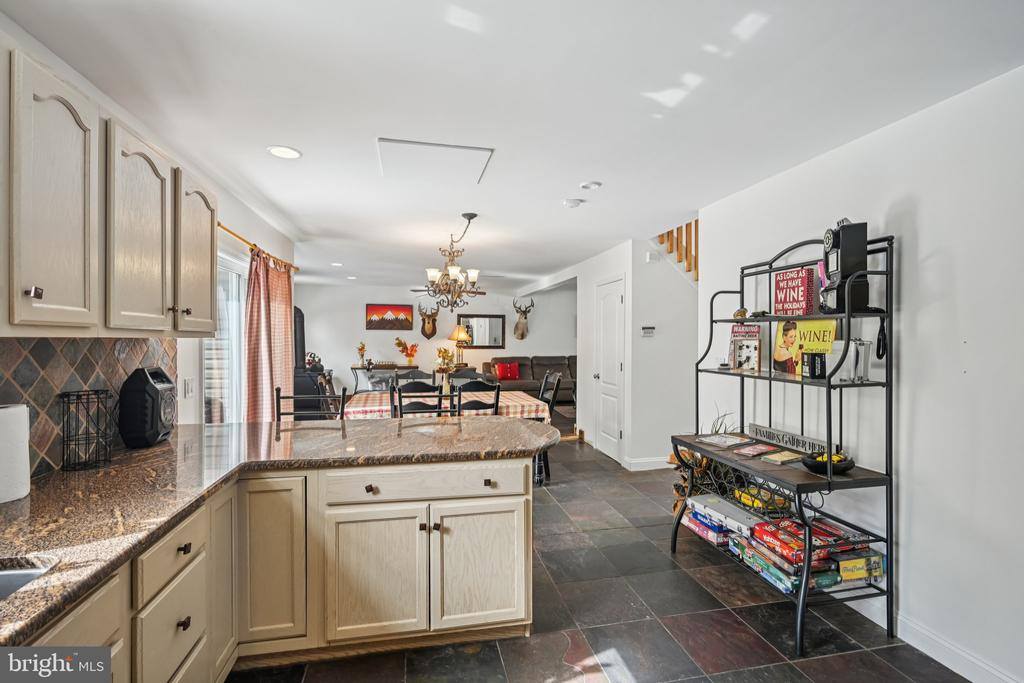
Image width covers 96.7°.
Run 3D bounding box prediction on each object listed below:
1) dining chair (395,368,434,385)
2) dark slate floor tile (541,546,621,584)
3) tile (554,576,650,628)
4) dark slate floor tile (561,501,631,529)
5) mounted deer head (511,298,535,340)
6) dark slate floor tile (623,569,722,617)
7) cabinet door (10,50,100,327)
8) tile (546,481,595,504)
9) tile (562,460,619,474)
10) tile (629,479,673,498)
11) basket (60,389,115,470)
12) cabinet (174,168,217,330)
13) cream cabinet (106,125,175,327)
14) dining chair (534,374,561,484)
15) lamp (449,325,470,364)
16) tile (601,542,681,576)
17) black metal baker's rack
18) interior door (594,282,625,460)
[{"bbox_3d":[-1.079,0.849,5.028,0.460,1.035,0.540,0,0,-12],"label":"dining chair"},{"bbox_3d":[0.403,1.378,2.808,0.395,0.012,0.395,0,0,-12],"label":"dark slate floor tile"},{"bbox_3d":[0.485,1.392,2.436,0.405,0.014,0.405,0,0,-11],"label":"tile"},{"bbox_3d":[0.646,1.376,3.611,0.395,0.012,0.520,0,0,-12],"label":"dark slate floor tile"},{"bbox_3d":[0.251,-0.502,9.932,0.480,0.950,0.550,0,0,-12],"label":"mounted deer head"},{"bbox_3d":[0.882,1.392,2.516,0.405,0.014,0.405,0,0,-11],"label":"dark slate floor tile"},{"bbox_3d":[-1.318,-0.400,1.328,0.020,0.707,0.305,0,0,-11],"label":"cabinet door"},{"bbox_3d":[0.560,1.392,4.107,0.405,0.014,0.405,0,0,-11],"label":"tile"},{"bbox_3d":[0.796,1.392,4.983,0.405,0.014,0.405,0,0,-11],"label":"tile"},{"bbox_3d":[1.336,1.374,4.222,0.395,0.012,0.395,0,0,-12],"label":"tile"},{"bbox_3d":[-1.593,0.331,1.713,0.150,0.280,0.150,0,0,-11],"label":"basket"},{"bbox_3d":[-1.447,-0.387,2.110,0.022,0.695,0.375,0,0,-11],"label":"cabinet"},{"bbox_3d":[-1.317,-0.371,1.618,0.020,0.665,0.362,0,0,-12],"label":"cream cabinet"},{"bbox_3d":[0.192,0.845,4.687,0.540,1.045,0.460,0,0,-12],"label":"dining chair"},{"bbox_3d":[-0.983,0.094,8.600,0.430,0.780,0.430,0,0,-11],"label":"lamp"},{"bbox_3d":[0.794,1.378,2.888,0.395,0.012,0.395,0,0,-12],"label":"tile"},{"bbox_3d":[1.397,0.401,2.536,0.565,1.945,1.030,0,0,-12],"label":"black metal baker's rack"},{"bbox_3d":[1.171,0.345,5.376,0.045,2.040,0.720,0,0,-12],"label":"interior door"}]

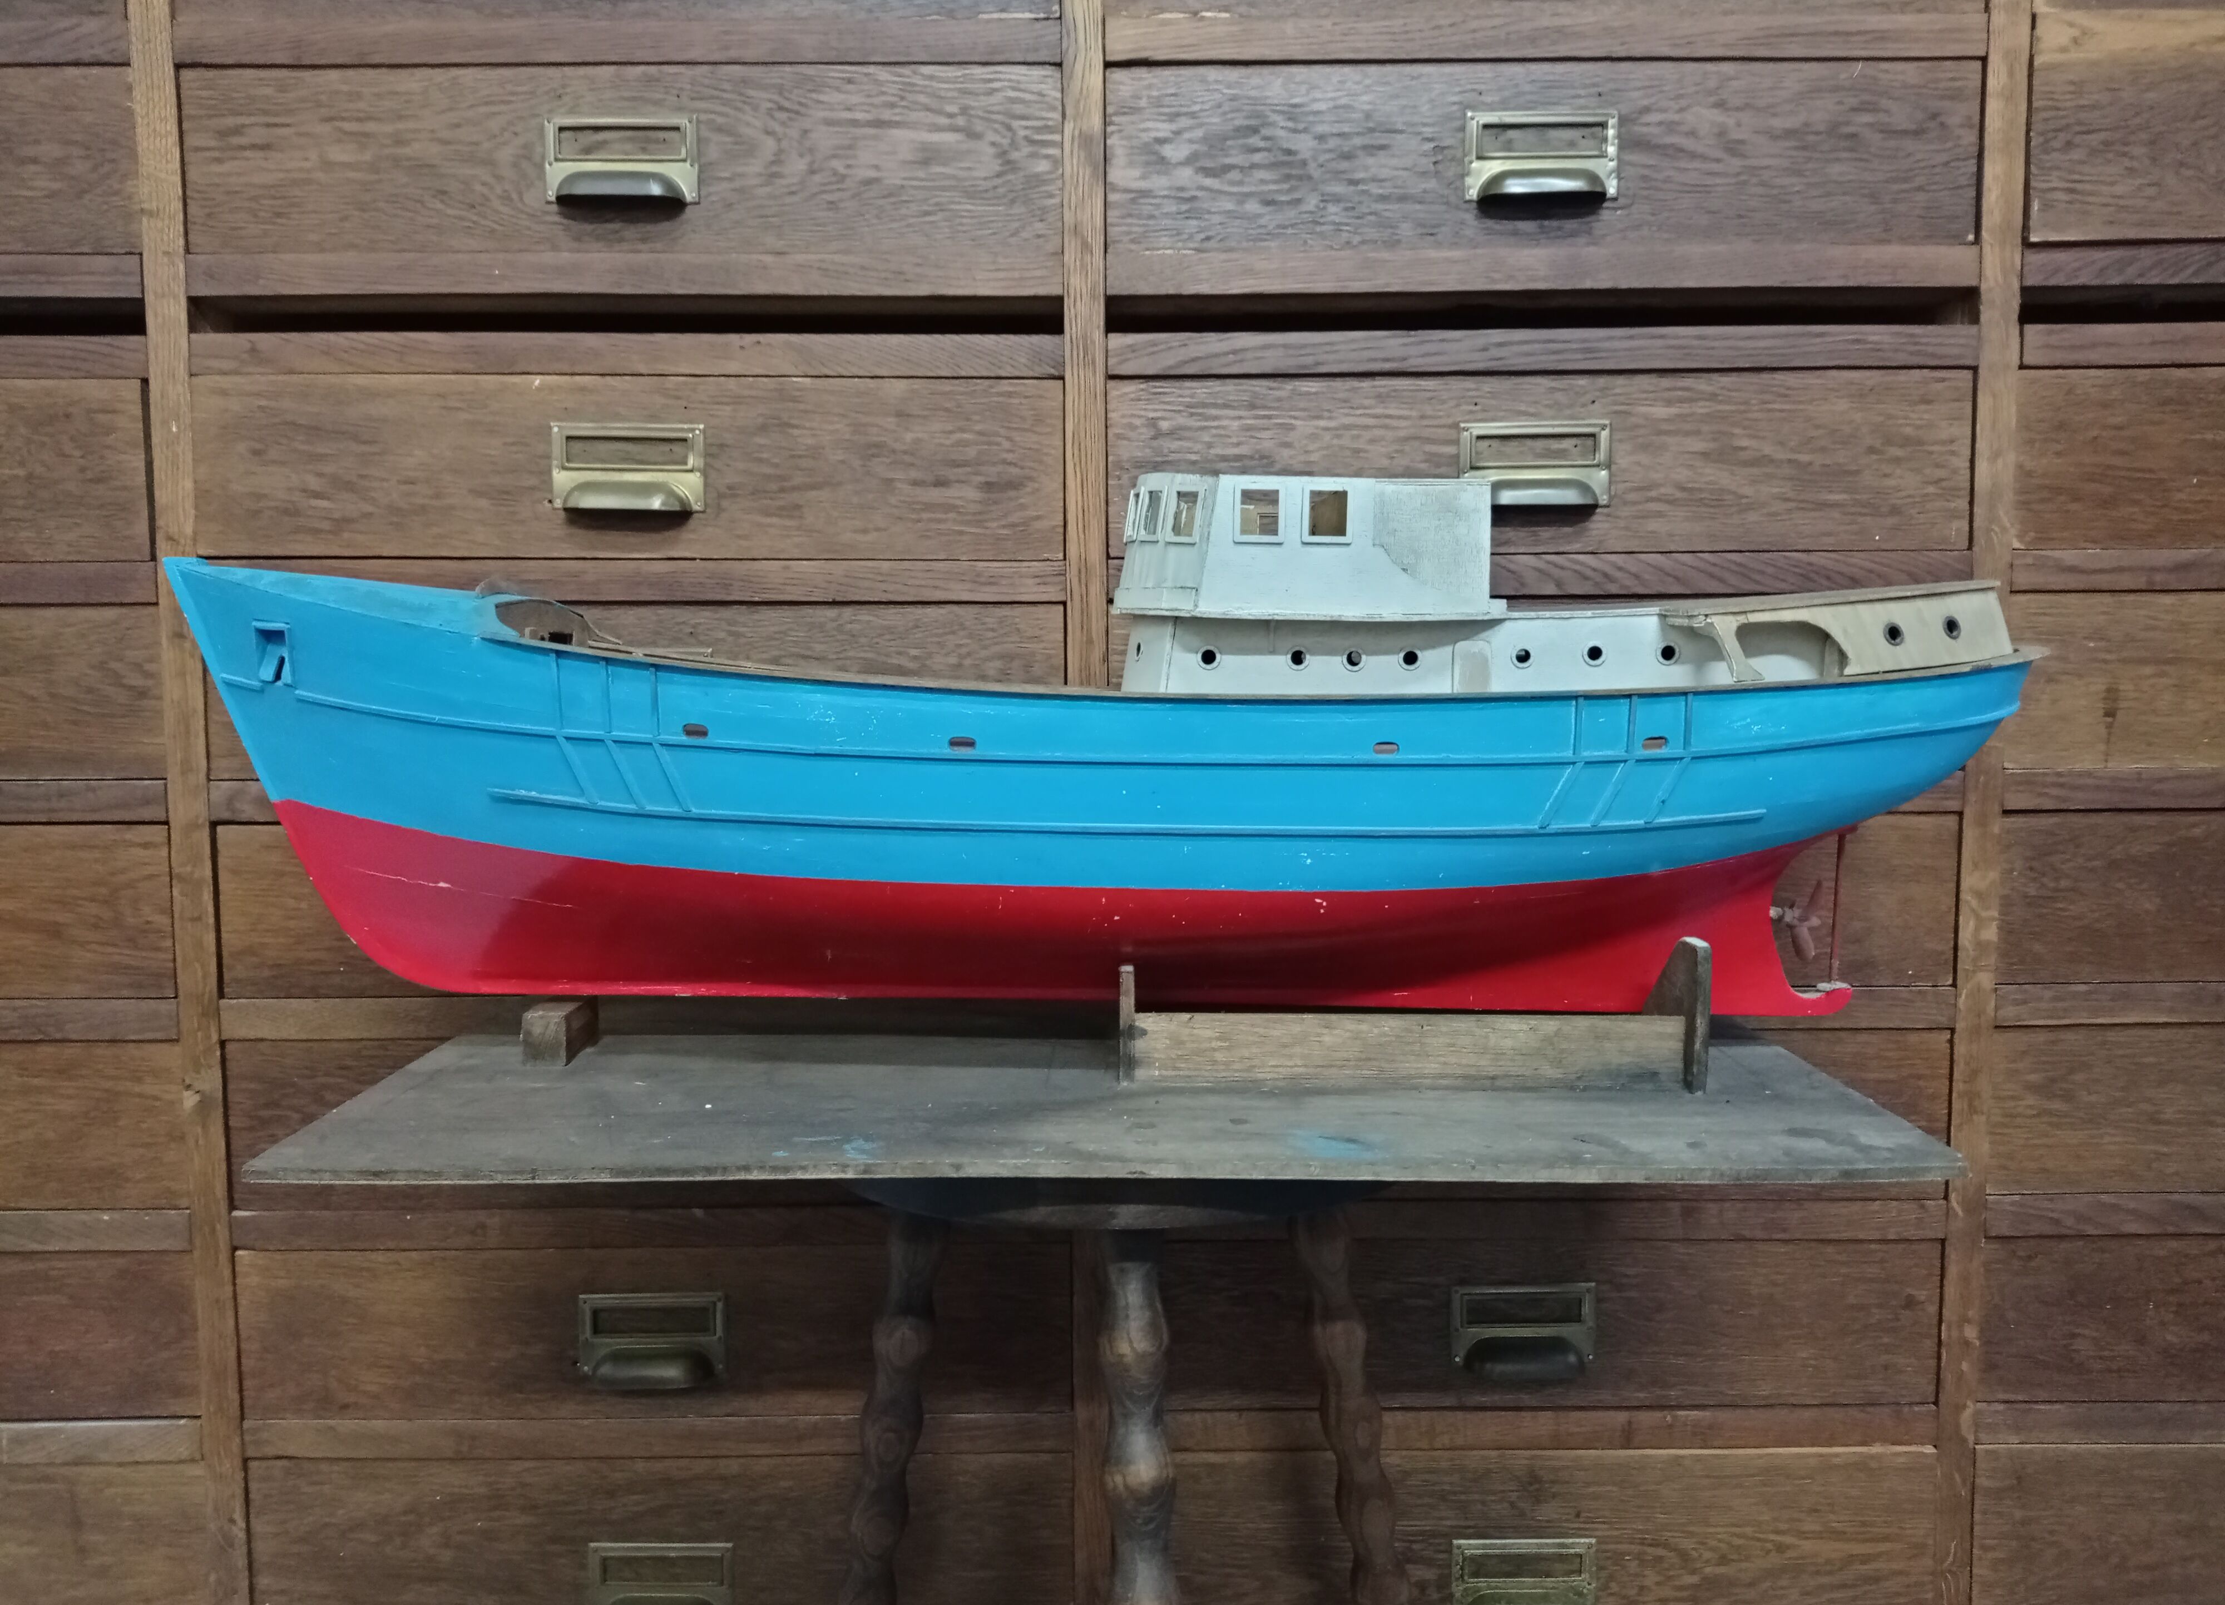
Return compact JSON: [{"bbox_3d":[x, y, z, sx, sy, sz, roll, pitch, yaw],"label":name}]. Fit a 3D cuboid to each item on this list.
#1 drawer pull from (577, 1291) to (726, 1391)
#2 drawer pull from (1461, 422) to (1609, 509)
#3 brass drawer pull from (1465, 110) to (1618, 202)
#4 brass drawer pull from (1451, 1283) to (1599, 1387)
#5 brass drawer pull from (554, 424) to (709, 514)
[{"bbox_3d":[-0.292,0.340,1.132,0.092,0.053,0.021,0,5,0],"label":"drawer pull"},{"bbox_3d":[0.258,-0.204,1.088,0.092,0.053,0.021,0,5,0],"label":"drawer pull"},{"bbox_3d":[0.259,-0.387,1.072,0.092,0.053,0.021,0,5,0],"label":"brass drawer pull"},{"bbox_3d":[0.262,0.334,1.135,0.092,0.053,0.021,0,5,0],"label":"brass drawer pull"},{"bbox_3d":[-0.295,-0.202,1.085,0.092,0.053,0.021,0,5,0],"label":"brass drawer pull"}]

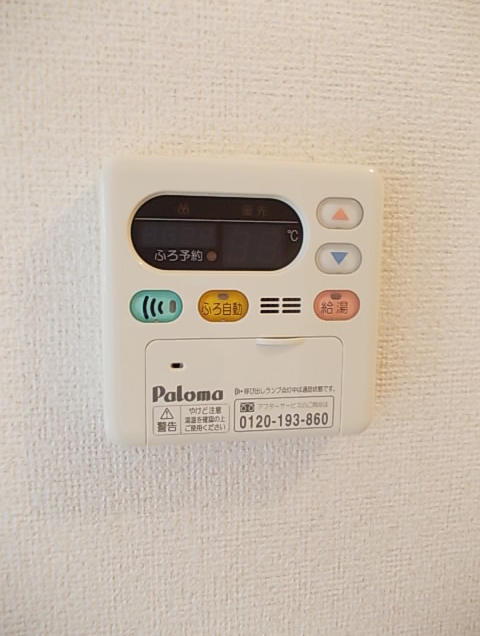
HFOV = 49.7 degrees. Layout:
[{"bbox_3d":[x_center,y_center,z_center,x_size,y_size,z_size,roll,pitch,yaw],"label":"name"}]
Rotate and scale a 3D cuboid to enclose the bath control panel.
[{"bbox_3d":[0.003,-0.005,0.220,0.120,0.120,0.020,-1,6,-10],"label":"bath control panel"}]

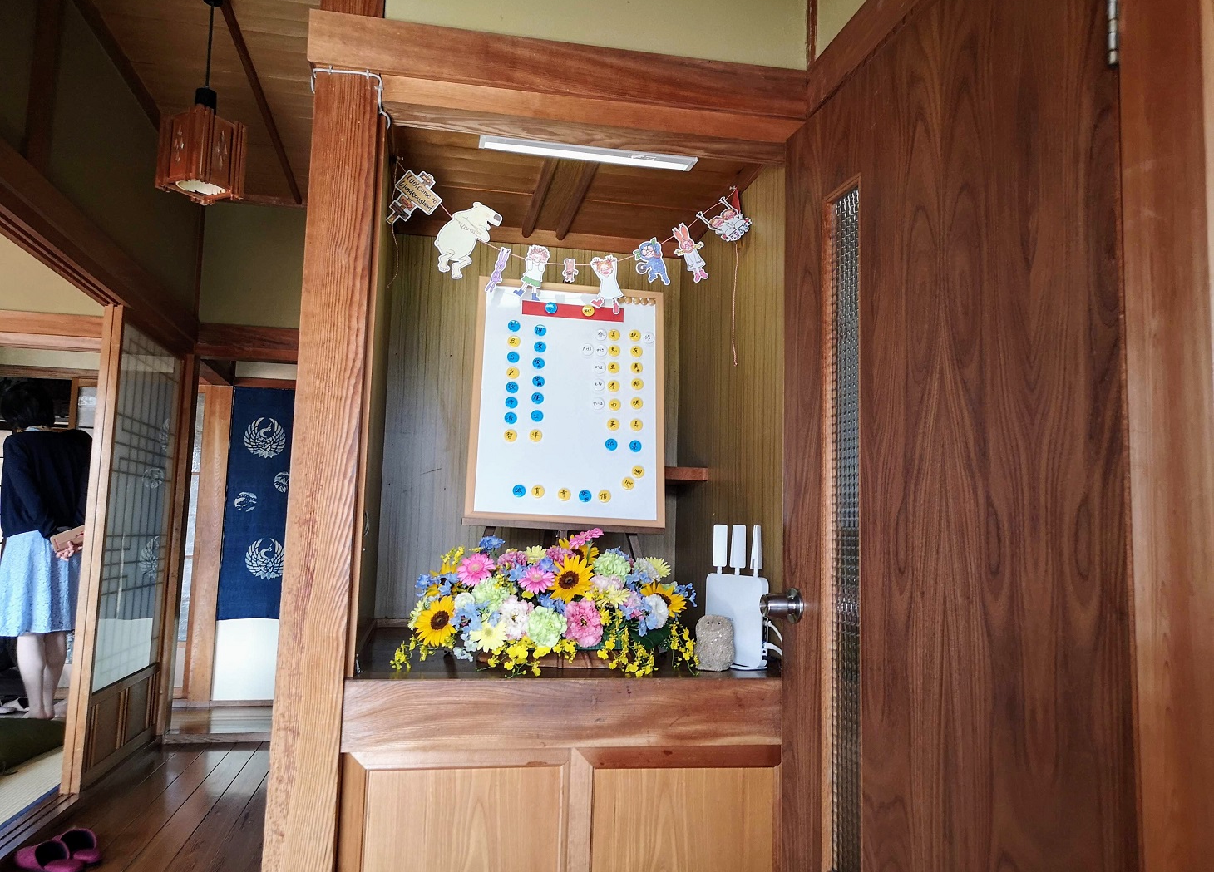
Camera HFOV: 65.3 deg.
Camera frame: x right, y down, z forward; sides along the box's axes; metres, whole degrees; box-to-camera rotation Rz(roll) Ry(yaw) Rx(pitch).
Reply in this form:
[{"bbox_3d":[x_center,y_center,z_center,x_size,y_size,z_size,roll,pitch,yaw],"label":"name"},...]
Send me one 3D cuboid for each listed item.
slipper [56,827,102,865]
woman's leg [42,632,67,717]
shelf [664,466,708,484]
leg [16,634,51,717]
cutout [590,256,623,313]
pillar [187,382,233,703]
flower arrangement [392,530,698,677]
[{"bbox_3d":[-1.546,1.157,2.717,0.250,0.085,0.095,-2,-7,27],"label":"slipper"},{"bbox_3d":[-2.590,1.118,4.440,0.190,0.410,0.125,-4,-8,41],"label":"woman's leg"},{"bbox_3d":[0.065,0.112,2.661,0.360,0.033,0.310,3,-6,-11],"label":"shelf"},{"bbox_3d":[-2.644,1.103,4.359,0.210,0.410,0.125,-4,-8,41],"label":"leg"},{"bbox_3d":[-0.002,-0.355,2.220,0.073,0.128,0.004,3,-6,-11],"label":"cutout"},{"bbox_3d":[-2.229,0.584,5.347,0.125,1.762,0.125,3,-6,-11],"label":"pillar"},{"bbox_3d":[-0.133,0.336,1.984,0.590,0.280,0.330,3,-6,-11],"label":"flower arrangement"}]

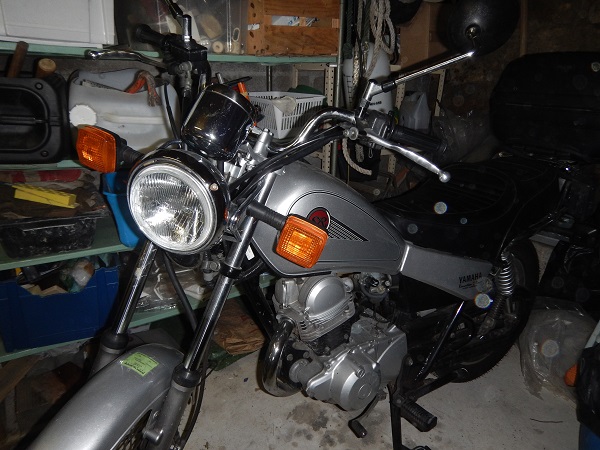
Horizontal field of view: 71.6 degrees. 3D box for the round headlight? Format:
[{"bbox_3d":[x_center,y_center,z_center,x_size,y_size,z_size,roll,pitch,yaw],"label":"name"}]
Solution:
[{"bbox_3d":[-0.191,-0.049,0.709,0.168,0.168,0.118,23,30,9],"label":"round headlight"}]

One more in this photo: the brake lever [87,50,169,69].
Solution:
[{"bbox_3d":[-0.365,-0.354,0.885,0.180,0.030,0.045,10,28,-1],"label":"brake lever"}]

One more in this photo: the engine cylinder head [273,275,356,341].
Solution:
[{"bbox_3d":[0.024,0.184,1.062,0.198,0.168,0.162,-12,23,-29],"label":"engine cylinder head"}]

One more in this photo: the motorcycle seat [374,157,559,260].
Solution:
[{"bbox_3d":[0.481,-0.043,1.282,0.705,0.254,0.264,-12,23,-29],"label":"motorcycle seat"}]

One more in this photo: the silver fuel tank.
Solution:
[{"bbox_3d":[0.034,-0.014,1.005,0.421,0.274,0.254,-12,23,-29],"label":"silver fuel tank"}]

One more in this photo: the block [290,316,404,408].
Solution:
[{"bbox_3d":[0.107,0.365,1.173,0.376,0.218,0.284,-12,23,-29],"label":"block"}]

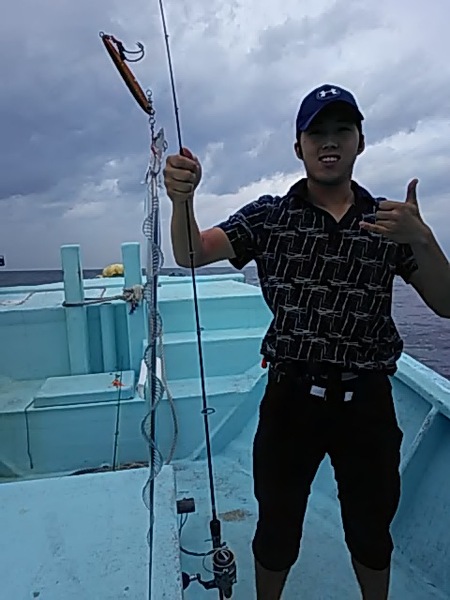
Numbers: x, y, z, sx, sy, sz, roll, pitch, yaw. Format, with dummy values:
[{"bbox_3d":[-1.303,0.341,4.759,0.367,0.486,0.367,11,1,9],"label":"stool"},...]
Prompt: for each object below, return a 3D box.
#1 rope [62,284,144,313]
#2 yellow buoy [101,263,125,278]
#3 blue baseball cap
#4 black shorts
[{"bbox_3d":[-0.914,-0.011,3.650,0.610,0.200,0.200,-3,4,-2],"label":"rope"},{"bbox_3d":[-1.241,-0.317,5.500,0.310,0.220,0.270,-2,4,-3],"label":"yellow buoy"},{"bbox_3d":[0.289,-0.528,1.330,0.180,0.145,0.260,-5,4,10],"label":"blue baseball cap"},{"bbox_3d":[0.291,0.479,1.380,0.410,0.580,0.270,-1,4,8],"label":"black shorts"}]

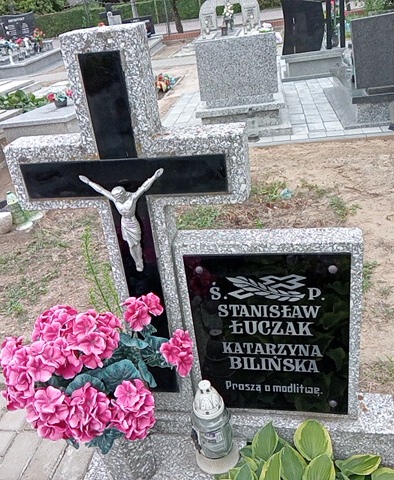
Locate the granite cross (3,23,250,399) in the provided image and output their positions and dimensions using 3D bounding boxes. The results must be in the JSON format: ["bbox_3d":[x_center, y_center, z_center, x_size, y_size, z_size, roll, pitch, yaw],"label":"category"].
[{"bbox_3d":[-0.161,0.014,1.523,0.660,1.177,0.122,-1,26,13],"label":"granite cross"}]

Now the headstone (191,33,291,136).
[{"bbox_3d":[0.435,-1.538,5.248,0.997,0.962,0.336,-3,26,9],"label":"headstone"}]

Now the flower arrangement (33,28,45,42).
[{"bbox_3d":[-4.411,-5.728,14.500,0.330,0.380,0.320,-3,26,9],"label":"flower arrangement"}]

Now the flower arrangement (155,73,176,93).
[{"bbox_3d":[-0.494,-2.434,8.000,0.310,0.270,0.300,-3,26,9],"label":"flower arrangement"}]

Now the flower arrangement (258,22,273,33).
[{"bbox_3d":[1.323,-4.105,10.000,0.290,0.180,0.260,-3,26,9],"label":"flower arrangement"}]

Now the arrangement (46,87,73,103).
[{"bbox_3d":[-1.463,-1.549,5.550,0.270,0.200,0.220,-3,26,9],"label":"arrangement"}]

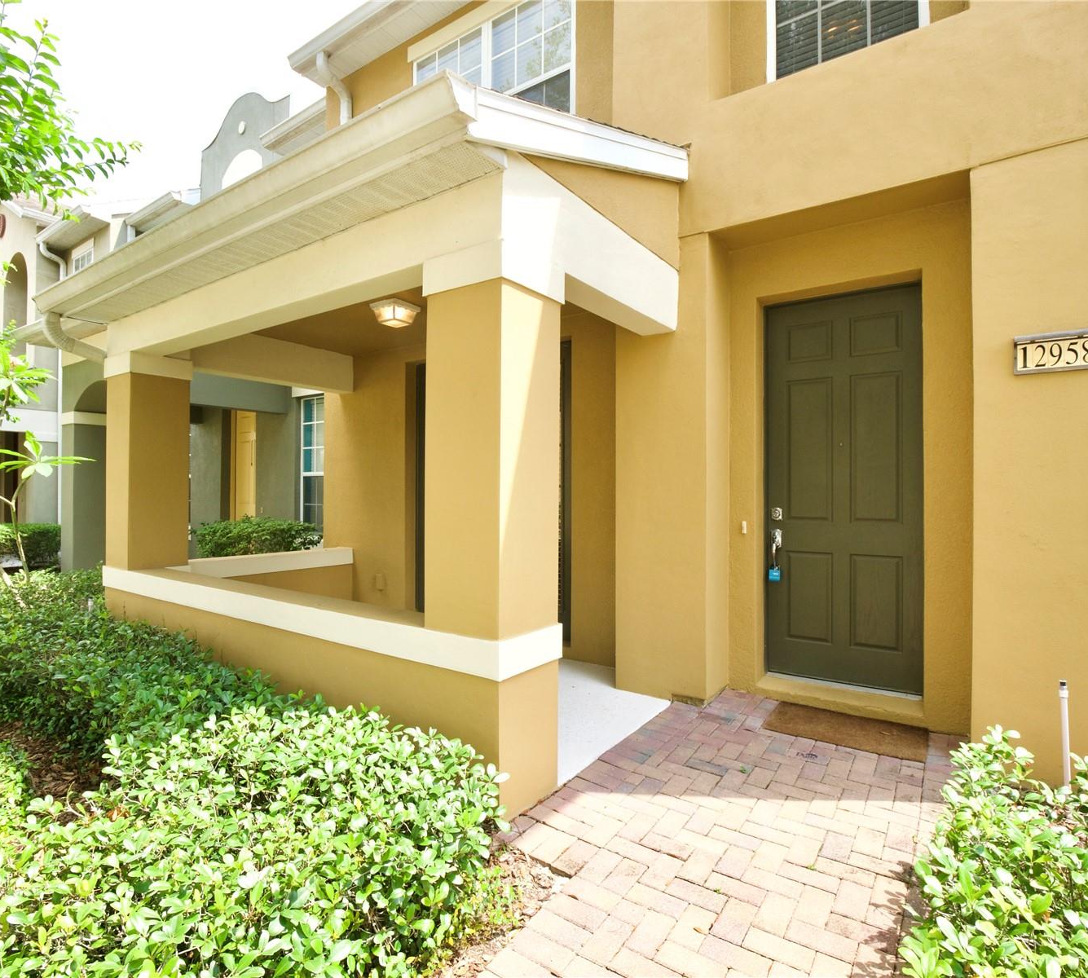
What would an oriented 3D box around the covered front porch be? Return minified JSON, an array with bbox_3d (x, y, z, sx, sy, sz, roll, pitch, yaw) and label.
[{"bbox_3d":[-1.348,-0.385,4.170,4.180,3.450,2.390,0,0,35],"label":"covered front porch"}]

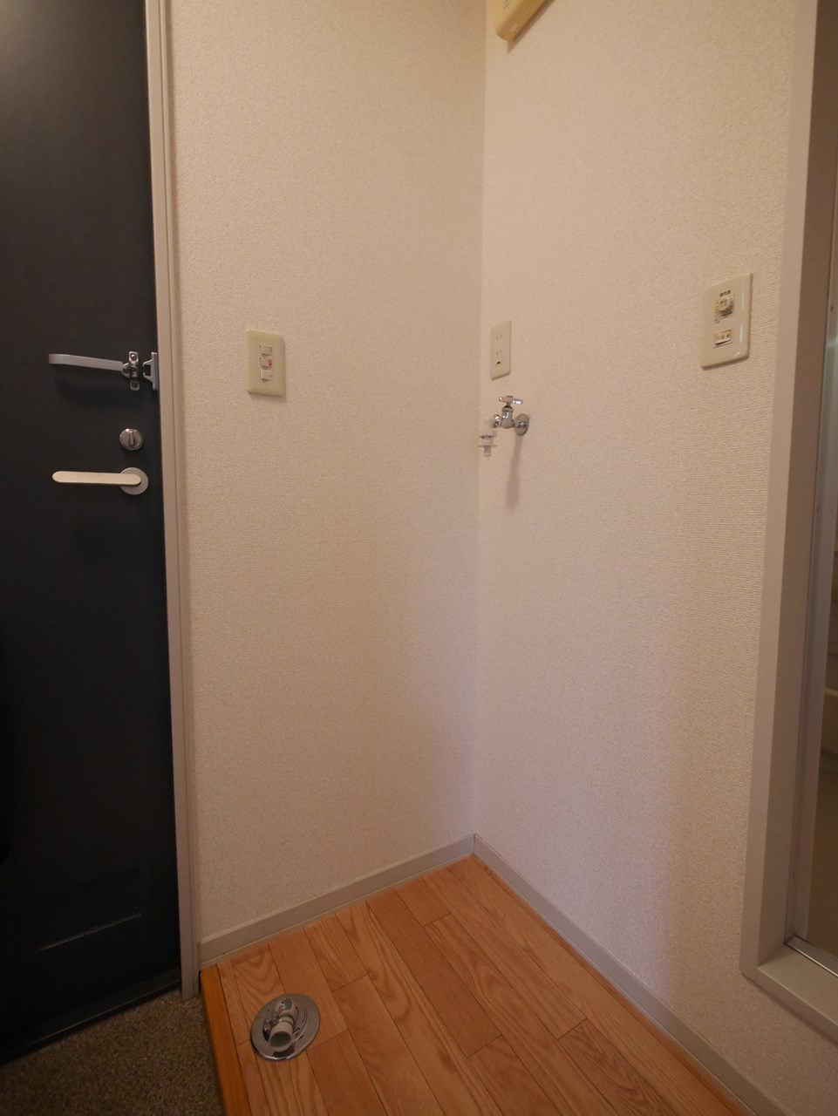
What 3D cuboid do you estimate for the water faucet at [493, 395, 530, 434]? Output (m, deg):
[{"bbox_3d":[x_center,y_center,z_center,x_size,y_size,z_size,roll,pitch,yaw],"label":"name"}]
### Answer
[{"bbox_3d":[0.196,-0.312,1.131,0.087,0.084,0.052,-3,6,-31],"label":"water faucet"}]

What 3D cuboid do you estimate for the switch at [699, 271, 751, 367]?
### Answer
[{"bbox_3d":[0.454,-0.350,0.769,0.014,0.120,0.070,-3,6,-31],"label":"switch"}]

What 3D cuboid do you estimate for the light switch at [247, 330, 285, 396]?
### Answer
[{"bbox_3d":[-0.294,-0.376,1.002,0.070,0.120,0.010,-3,6,-31],"label":"light switch"}]

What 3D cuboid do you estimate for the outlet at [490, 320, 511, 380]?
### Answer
[{"bbox_3d":[0.188,-0.484,1.206,0.009,0.120,0.070,-3,6,-31],"label":"outlet"}]

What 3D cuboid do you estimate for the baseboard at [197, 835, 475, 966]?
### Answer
[{"bbox_3d":[-0.140,0.770,1.194,0.685,0.057,0.010,-3,6,-31],"label":"baseboard"}]

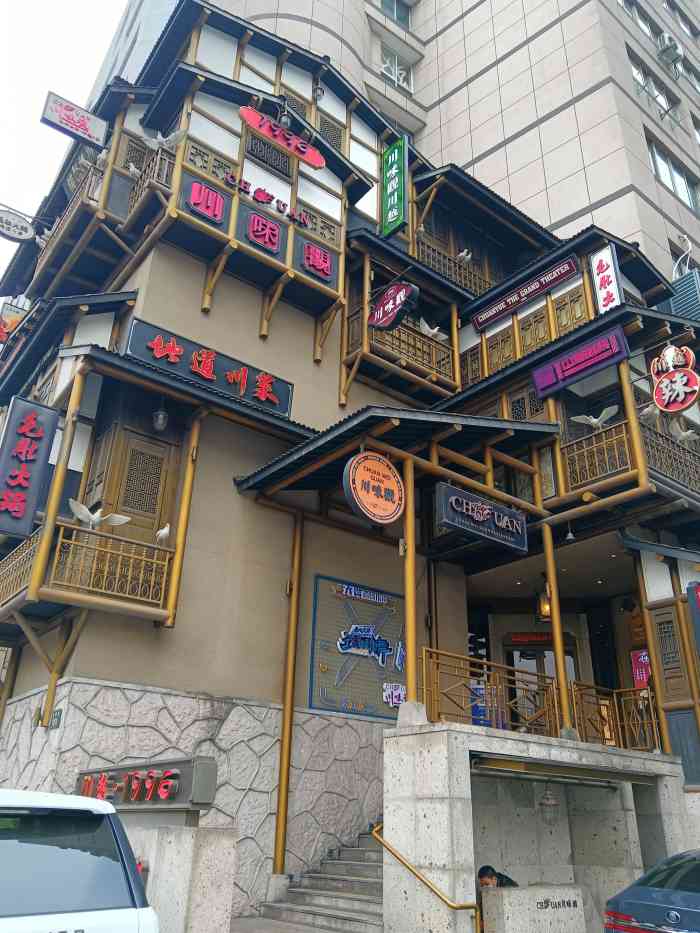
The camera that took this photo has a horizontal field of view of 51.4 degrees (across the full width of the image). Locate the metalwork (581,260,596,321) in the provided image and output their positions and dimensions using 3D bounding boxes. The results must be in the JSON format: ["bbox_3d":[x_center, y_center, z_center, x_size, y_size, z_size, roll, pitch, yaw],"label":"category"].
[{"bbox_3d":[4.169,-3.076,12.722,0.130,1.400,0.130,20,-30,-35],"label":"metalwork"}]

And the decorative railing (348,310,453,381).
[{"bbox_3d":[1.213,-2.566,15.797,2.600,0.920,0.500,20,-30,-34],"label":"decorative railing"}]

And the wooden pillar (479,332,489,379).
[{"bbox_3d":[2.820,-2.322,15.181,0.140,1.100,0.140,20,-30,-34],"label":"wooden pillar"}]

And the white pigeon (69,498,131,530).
[{"bbox_3d":[-3.243,0.659,9.352,0.380,0.360,0.860,-19,-32,38],"label":"white pigeon"}]

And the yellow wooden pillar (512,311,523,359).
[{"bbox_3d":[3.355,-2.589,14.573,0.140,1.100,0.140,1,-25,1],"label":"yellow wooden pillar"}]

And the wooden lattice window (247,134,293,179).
[{"bbox_3d":[-1.499,-5.742,13.507,0.989,0.612,0.071,20,-31,-33],"label":"wooden lattice window"}]

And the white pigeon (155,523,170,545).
[{"bbox_3d":[-2.729,0.976,10.608,0.242,0.340,0.136,-4,-27,11],"label":"white pigeon"}]

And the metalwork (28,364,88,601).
[{"bbox_3d":[-4.168,0.105,10.481,0.160,3.750,0.160,20,-30,-34],"label":"metalwork"}]

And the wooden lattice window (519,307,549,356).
[{"bbox_3d":[3.788,-2.802,14.936,0.080,0.980,0.700,20,-30,-34],"label":"wooden lattice window"}]

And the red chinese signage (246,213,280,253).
[{"bbox_3d":[-1.562,-4.262,13.274,0.621,0.621,0.097,20,-32,-33],"label":"red chinese signage"}]

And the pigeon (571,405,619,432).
[{"bbox_3d":[4.151,-0.774,12.402,0.380,0.340,0.780,20,-30,-34],"label":"pigeon"}]

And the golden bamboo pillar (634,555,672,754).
[{"bbox_3d":[4.789,2.890,11.560,0.125,3.100,0.125,22,-33,-36],"label":"golden bamboo pillar"}]

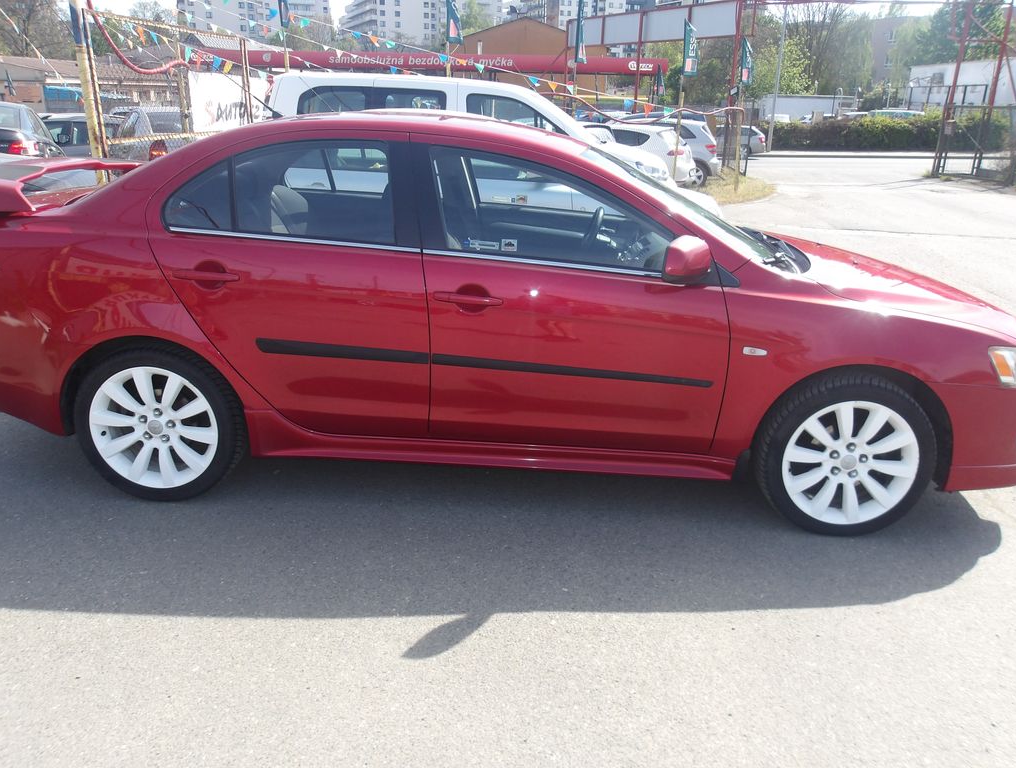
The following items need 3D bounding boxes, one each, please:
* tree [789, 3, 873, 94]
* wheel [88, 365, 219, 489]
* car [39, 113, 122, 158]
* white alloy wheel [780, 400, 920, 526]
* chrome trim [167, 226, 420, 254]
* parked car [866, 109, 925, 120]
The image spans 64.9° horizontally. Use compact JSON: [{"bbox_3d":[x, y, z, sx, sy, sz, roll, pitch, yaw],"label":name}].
[{"bbox_3d":[28.661,-27.421,70.976,7.700,12.400,7.200,2,18,-1],"label":"tree"},{"bbox_3d":[-1.350,0.145,3.144,0.495,0.495,0.195,3,18,2],"label":"wheel"},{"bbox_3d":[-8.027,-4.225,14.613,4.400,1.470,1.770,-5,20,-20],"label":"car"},{"bbox_3d":[1.278,0.274,3.057,0.490,0.490,0.190,3,17,2],"label":"white alloy wheel"},{"bbox_3d":[-0.781,-0.527,2.932,0.926,0.018,0.015,5,17,1],"label":"chrome trim"},{"bbox_3d":[21.821,-15.187,46.387,4.300,1.480,1.780,-1,18,-10],"label":"parked car"}]

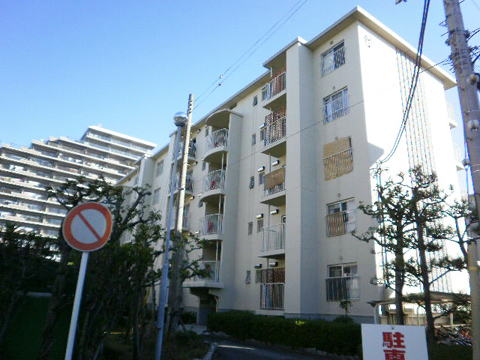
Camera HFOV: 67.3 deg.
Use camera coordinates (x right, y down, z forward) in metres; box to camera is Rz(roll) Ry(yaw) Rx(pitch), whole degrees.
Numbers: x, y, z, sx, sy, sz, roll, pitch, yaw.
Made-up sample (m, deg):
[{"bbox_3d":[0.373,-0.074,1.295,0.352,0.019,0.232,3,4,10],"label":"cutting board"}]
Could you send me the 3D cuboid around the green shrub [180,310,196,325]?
[{"bbox_3d":[-3.127,8.126,21.479,0.750,0.800,0.900,16,-23,-33],"label":"green shrub"}]

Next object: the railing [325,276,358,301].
[{"bbox_3d":[3.966,4.244,14.009,0.180,0.820,1.600,16,-23,-33],"label":"railing"}]

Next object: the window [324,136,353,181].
[{"bbox_3d":[4.366,-0.900,15.959,0.240,1.630,1.560,15,-22,-33],"label":"window"}]

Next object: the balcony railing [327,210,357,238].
[{"bbox_3d":[4.220,1.830,15.005,0.200,0.900,1.570,15,-22,-33],"label":"balcony railing"}]

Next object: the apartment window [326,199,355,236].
[{"bbox_3d":[4.187,1.572,14.965,0.160,1.390,1.440,16,-23,-33],"label":"apartment window"}]

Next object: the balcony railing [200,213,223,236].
[{"bbox_3d":[-1.883,2.770,21.321,0.620,1.140,2.370,16,-23,-33],"label":"balcony railing"}]

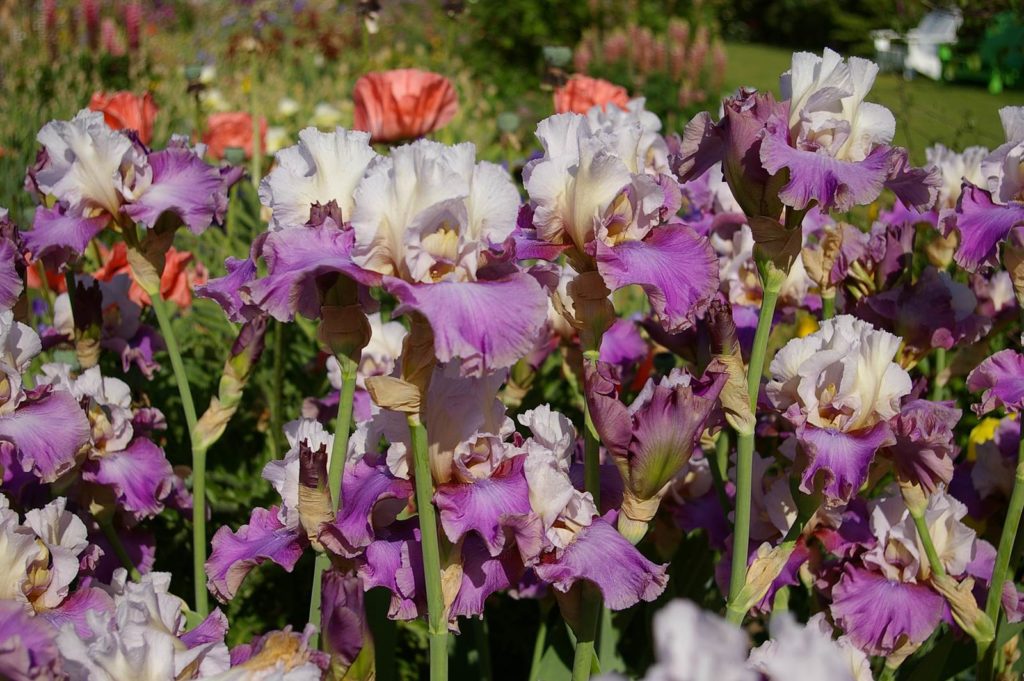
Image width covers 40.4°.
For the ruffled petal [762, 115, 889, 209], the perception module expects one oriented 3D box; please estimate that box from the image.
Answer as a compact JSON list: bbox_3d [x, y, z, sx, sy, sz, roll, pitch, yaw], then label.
[{"bbox_3d":[0.206,-0.116,0.920,0.087,0.056,0.062,-2,14,-8],"label":"ruffled petal"}]

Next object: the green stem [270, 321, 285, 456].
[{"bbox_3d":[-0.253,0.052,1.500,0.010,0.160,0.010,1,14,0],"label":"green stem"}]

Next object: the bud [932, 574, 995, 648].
[{"bbox_3d":[0.330,0.198,1.020,0.030,0.064,0.026,-38,9,0],"label":"bud"}]

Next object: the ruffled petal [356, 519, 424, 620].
[{"bbox_3d":[-0.095,0.181,1.100,0.049,0.073,0.045,4,16,14],"label":"ruffled petal"}]

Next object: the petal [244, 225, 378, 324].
[{"bbox_3d":[-0.145,-0.049,1.010,0.090,0.070,0.075,5,13,24],"label":"petal"}]

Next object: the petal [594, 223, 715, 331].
[{"bbox_3d":[0.103,-0.044,1.000,0.078,0.075,0.072,-10,15,-38],"label":"petal"}]

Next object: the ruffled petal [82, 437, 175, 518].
[{"bbox_3d":[-0.289,0.103,1.050,0.064,0.050,0.065,-12,19,-40],"label":"ruffled petal"}]

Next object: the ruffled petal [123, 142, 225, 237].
[{"bbox_3d":[-0.284,-0.128,1.170,0.075,0.073,0.080,11,17,43],"label":"ruffled petal"}]

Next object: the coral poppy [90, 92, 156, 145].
[{"bbox_3d":[-0.587,-0.335,2.100,0.105,0.085,0.105,0,14,0],"label":"coral poppy"}]

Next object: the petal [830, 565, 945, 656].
[{"bbox_3d":[0.330,0.235,1.220,0.096,0.071,0.058,3,15,10],"label":"petal"}]

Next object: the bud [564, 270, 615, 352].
[{"bbox_3d":[0.061,-0.023,1.100,0.040,0.062,0.040,0,15,0],"label":"bud"}]

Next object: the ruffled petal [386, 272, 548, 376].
[{"bbox_3d":[-0.029,-0.010,0.900,0.100,0.066,0.070,-2,12,-9],"label":"ruffled petal"}]

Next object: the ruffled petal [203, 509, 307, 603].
[{"bbox_3d":[-0.182,0.152,0.990,0.072,0.052,0.060,-5,15,-19],"label":"ruffled petal"}]

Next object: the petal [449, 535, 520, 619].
[{"bbox_3d":[-0.022,0.190,1.120,0.054,0.059,0.045,5,16,19],"label":"petal"}]

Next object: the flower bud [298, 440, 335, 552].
[{"bbox_3d":[-0.136,0.109,0.970,0.026,0.076,0.026,-5,14,1],"label":"flower bud"}]

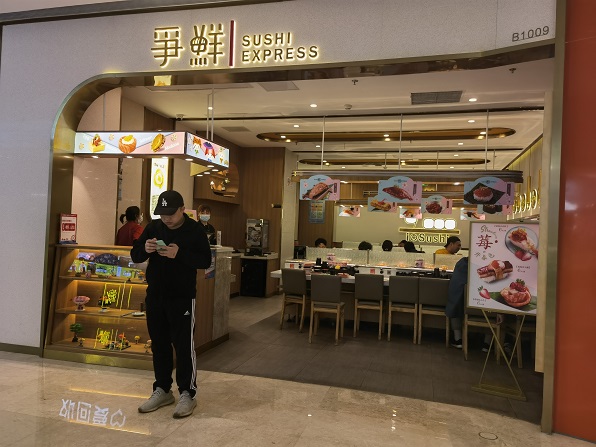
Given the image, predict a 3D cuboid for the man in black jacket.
[{"bbox_3d":[-0.989,0.590,3.641,0.560,1.690,0.430,2,-1,28],"label":"man in black jacket"}]

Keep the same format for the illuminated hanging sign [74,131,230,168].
[{"bbox_3d":[-1.666,-0.850,5.476,1.400,0.240,1.030,2,-1,17],"label":"illuminated hanging sign"}]

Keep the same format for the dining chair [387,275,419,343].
[{"bbox_3d":[1.450,1.145,6.327,0.410,0.860,0.520,2,-1,16],"label":"dining chair"}]

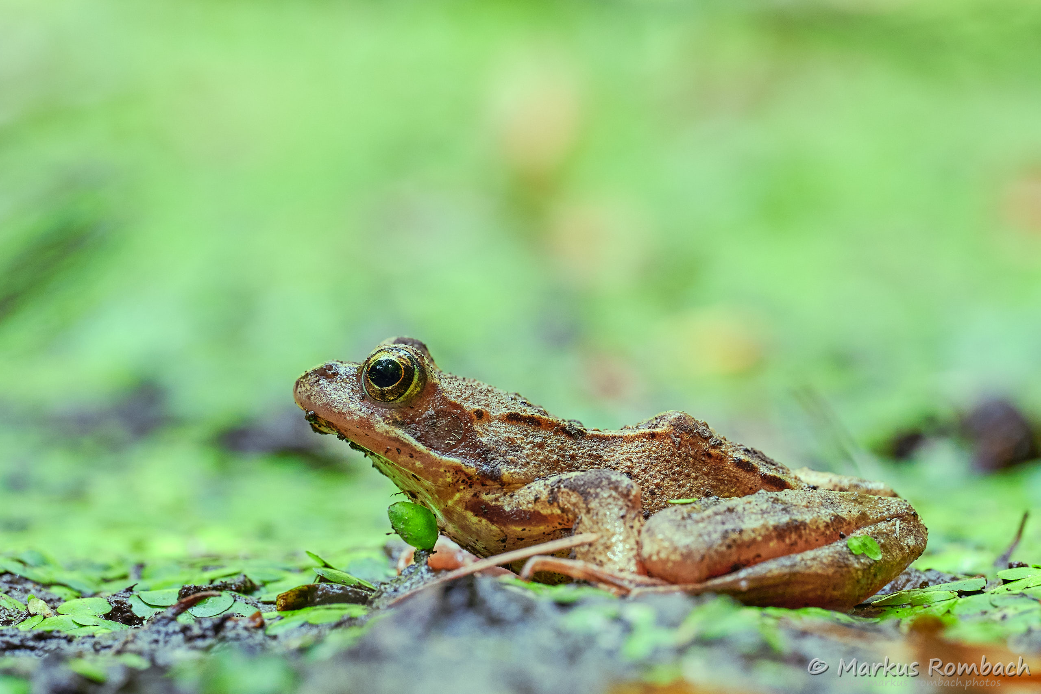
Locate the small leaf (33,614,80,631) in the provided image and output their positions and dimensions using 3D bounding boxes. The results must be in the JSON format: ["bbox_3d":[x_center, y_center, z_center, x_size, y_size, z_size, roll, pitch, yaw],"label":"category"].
[{"bbox_3d":[-0.046,0.028,0.457,0.005,0.001,0.004,0,12,0],"label":"small leaf"}]

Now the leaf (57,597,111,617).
[{"bbox_3d":[-0.045,0.026,0.463,0.005,0.001,0.004,0,12,0],"label":"leaf"}]

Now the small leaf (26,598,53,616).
[{"bbox_3d":[-0.049,0.027,0.463,0.003,0.001,0.003,0,19,0],"label":"small leaf"}]

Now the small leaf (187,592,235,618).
[{"bbox_3d":[-0.032,0.026,0.464,0.005,0.001,0.005,0,18,0],"label":"small leaf"}]

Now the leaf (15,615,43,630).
[{"bbox_3d":[-0.050,0.028,0.457,0.003,0.001,0.003,0,13,0],"label":"leaf"}]

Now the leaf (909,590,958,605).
[{"bbox_3d":[0.042,0.026,0.467,0.005,0.001,0.004,0,12,0],"label":"leaf"}]

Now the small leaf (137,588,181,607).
[{"bbox_3d":[-0.037,0.026,0.467,0.005,0.001,0.004,0,12,0],"label":"small leaf"}]

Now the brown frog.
[{"bbox_3d":[0.010,0.011,0.482,0.066,0.025,0.042,1,12,3],"label":"brown frog"}]

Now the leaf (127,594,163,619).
[{"bbox_3d":[-0.038,0.026,0.463,0.004,0.001,0.004,0,17,0],"label":"leaf"}]

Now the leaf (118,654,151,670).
[{"bbox_3d":[-0.038,0.031,0.443,0.003,0.001,0.003,0,12,0],"label":"leaf"}]

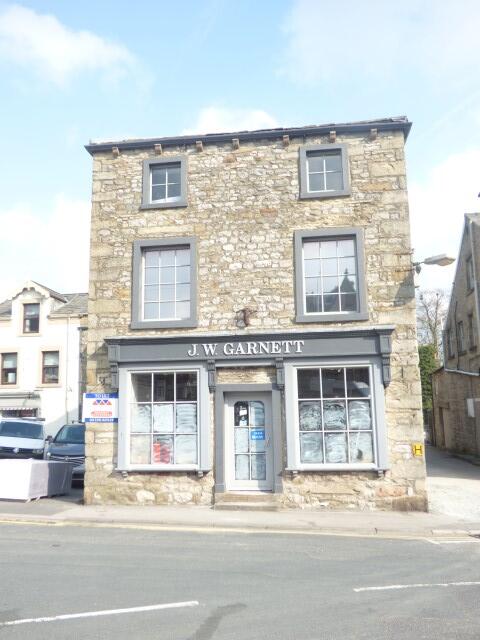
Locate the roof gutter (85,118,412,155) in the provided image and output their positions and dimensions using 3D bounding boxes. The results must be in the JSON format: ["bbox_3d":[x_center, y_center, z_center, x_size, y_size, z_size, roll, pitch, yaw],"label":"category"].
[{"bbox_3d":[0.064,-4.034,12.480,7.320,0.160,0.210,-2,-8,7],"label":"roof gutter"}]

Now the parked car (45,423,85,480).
[{"bbox_3d":[-4.225,3.930,16.731,1.810,1.600,4.350,-2,-9,5],"label":"parked car"}]

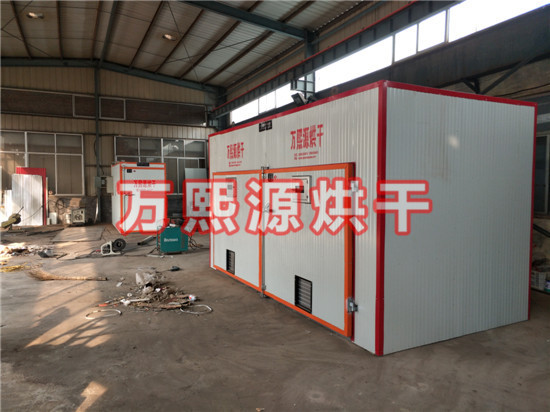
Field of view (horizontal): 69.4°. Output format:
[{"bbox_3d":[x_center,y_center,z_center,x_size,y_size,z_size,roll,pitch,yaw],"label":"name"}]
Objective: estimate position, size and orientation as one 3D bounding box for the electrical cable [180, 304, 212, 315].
[{"bbox_3d":[-0.932,1.240,4.731,0.331,0.025,0.328,-3,4,-36],"label":"electrical cable"}]

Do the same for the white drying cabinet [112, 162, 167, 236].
[{"bbox_3d":[-4.918,-0.337,14.210,1.400,2.240,3.000,-1,3,-27],"label":"white drying cabinet"}]

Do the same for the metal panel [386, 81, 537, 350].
[{"bbox_3d":[1.890,0.112,3.978,2.220,2.370,0.100,-2,3,-28],"label":"metal panel"}]

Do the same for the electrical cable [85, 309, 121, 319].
[{"bbox_3d":[-1.997,1.248,4.601,0.375,0.025,0.275,-2,4,-35],"label":"electrical cable"}]

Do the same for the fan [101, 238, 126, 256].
[{"bbox_3d":[-3.448,0.856,8.473,0.490,0.350,0.260,-1,4,-15],"label":"fan"}]

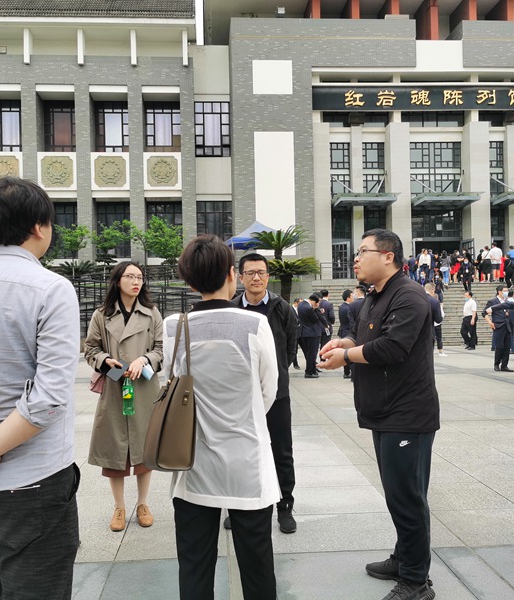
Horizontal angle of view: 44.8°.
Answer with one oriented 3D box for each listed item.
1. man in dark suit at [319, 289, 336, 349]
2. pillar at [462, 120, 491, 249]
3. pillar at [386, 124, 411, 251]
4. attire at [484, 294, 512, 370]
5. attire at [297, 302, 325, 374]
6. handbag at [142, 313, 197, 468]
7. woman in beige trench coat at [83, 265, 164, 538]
[{"bbox_3d":[1.459,0.657,13.469,0.470,1.769,0.340,-2,-1,25],"label":"man in dark suit"},{"bbox_3d":[11.359,-4.847,32.105,0.980,8.336,1.050,-1,-1,-3],"label":"pillar"},{"bbox_3d":[7.259,-4.753,31.855,0.980,8.311,1.050,-1,-1,-3],"label":"pillar"},{"bbox_3d":[4.944,0.667,12.830,0.520,1.521,0.360,-1,-1,-35],"label":"attire"},{"bbox_3d":[1.065,0.697,12.292,0.480,1.670,0.460,-1,-1,-18],"label":"attire"},{"bbox_3d":[-0.309,0.305,2.195,0.140,0.515,0.310,-1,-1,-18],"label":"handbag"},{"bbox_3d":[-0.848,0.597,3.953,0.480,1.672,0.350,-1,-1,-20],"label":"woman in beige trench coat"}]

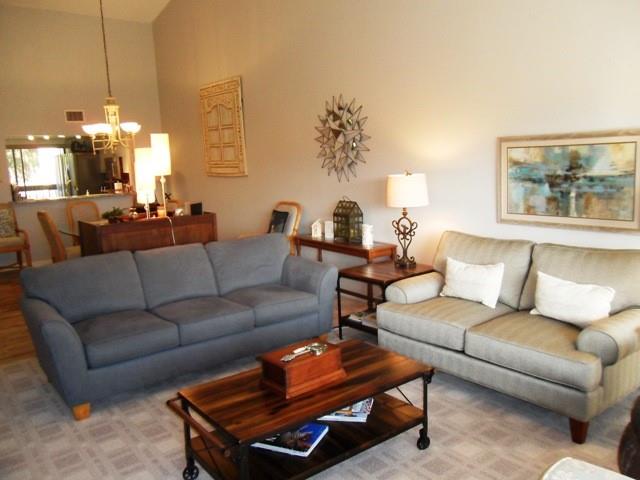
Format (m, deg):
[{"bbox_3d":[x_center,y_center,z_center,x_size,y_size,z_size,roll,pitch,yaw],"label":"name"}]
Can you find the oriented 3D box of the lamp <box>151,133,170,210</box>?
[{"bbox_3d":[-2.074,-0.855,6.805,0.266,1.084,0.266,-9,11,-36],"label":"lamp"}]

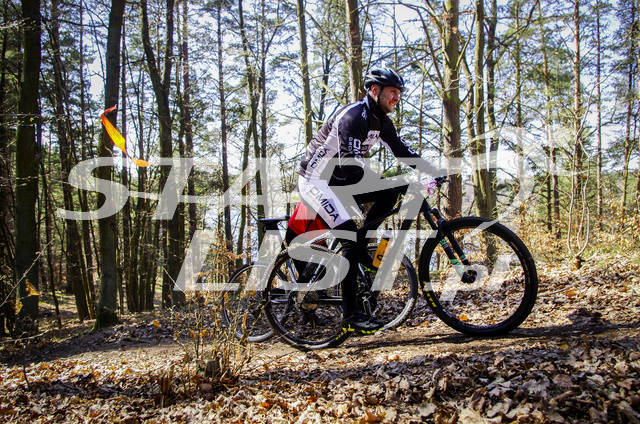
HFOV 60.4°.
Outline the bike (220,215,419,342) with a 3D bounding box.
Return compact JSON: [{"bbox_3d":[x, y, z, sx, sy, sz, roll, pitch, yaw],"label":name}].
[{"bbox_3d":[-0.096,0.510,4.540,1.790,1.030,0.650,-12,-4,24],"label":"bike"}]

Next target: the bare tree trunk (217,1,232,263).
[{"bbox_3d":[-3.296,-2.755,19.000,0.270,9.200,0.270,-2,1,0],"label":"bare tree trunk"}]

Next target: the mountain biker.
[{"bbox_3d":[0.267,-0.075,3.690,0.920,1.730,0.580,1,2,21],"label":"mountain biker"}]

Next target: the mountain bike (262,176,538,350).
[{"bbox_3d":[0.437,0.345,3.640,1.850,1.030,0.700,-11,-3,20],"label":"mountain bike"}]

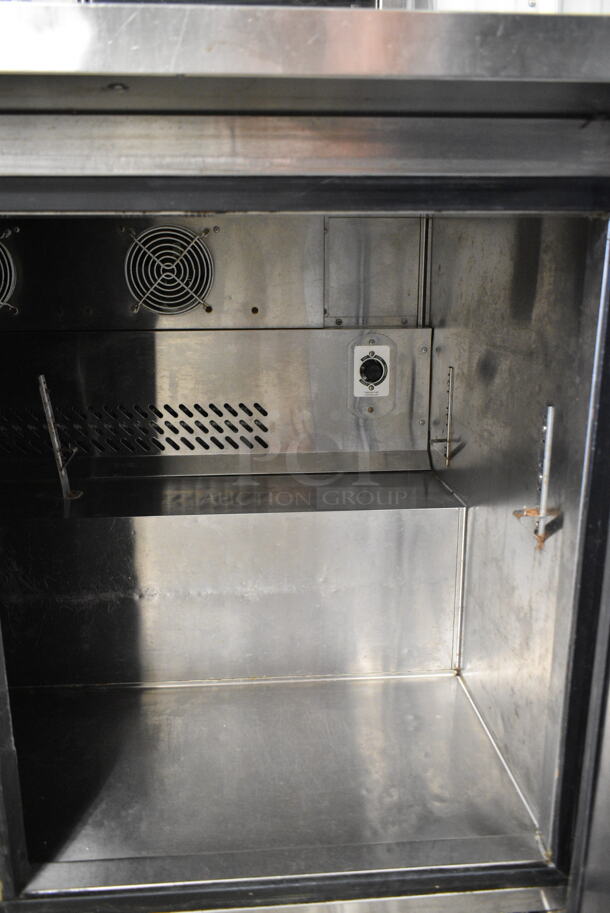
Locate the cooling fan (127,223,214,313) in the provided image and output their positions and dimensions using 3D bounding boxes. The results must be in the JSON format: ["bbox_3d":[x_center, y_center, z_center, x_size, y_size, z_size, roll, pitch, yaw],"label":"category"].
[{"bbox_3d":[-0.184,-0.252,0.925,0.119,0.119,0.014,-1,13,-4],"label":"cooling fan"}]

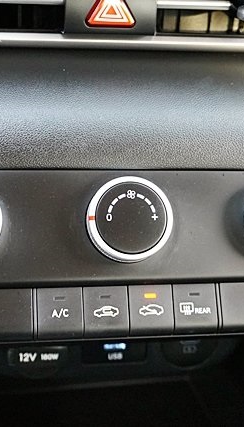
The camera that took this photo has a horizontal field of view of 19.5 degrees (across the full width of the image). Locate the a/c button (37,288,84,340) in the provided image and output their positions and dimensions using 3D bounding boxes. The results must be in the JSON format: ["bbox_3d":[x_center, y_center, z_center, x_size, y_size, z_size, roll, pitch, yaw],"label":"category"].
[{"bbox_3d":[-0.032,0.051,0.362,0.023,0.025,0.010,0,-10,-9],"label":"a/c button"}]

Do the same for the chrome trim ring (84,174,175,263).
[{"bbox_3d":[0.004,0.004,0.377,0.044,0.044,0.015,0,-10,-9],"label":"chrome trim ring"}]

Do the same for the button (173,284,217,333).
[{"bbox_3d":[0.037,0.050,0.373,0.023,0.025,0.010,0,-10,-9],"label":"button"}]

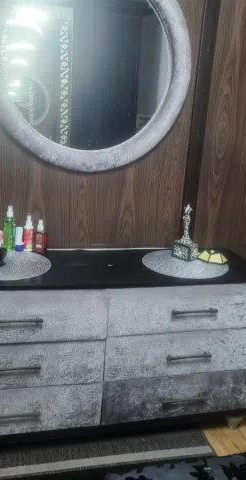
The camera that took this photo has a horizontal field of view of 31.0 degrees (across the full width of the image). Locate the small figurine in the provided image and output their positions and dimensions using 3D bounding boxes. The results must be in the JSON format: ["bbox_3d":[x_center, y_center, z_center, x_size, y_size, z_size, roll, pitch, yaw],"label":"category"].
[{"bbox_3d":[0.312,-0.042,2.172,0.101,0.262,0.096,14,18,34],"label":"small figurine"}]

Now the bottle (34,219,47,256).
[{"bbox_3d":[-0.385,-0.015,2.076,0.060,0.169,0.049,0,15,-14],"label":"bottle"}]

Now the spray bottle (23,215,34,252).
[{"bbox_3d":[-0.451,-0.034,2.117,0.047,0.175,0.047,0,15,-14],"label":"spray bottle"}]

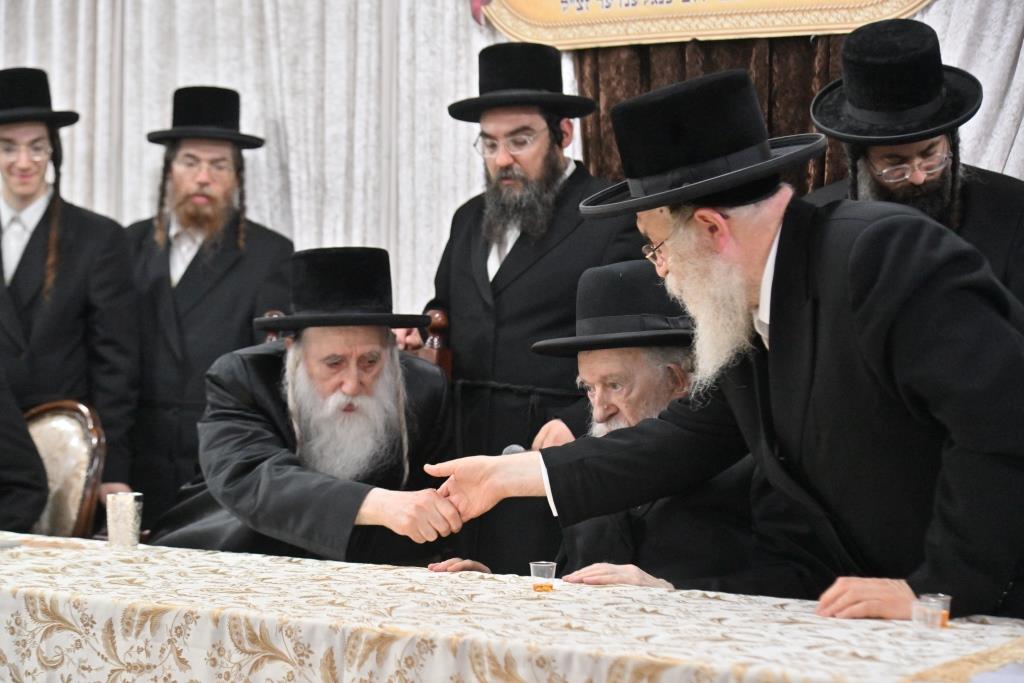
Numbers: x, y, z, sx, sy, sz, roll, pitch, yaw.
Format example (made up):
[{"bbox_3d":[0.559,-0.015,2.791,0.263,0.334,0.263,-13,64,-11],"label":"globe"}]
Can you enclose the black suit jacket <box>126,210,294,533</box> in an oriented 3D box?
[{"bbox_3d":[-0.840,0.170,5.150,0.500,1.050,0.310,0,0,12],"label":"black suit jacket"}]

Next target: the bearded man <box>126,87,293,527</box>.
[{"bbox_3d":[-0.840,0.230,5.150,0.520,1.850,0.340,0,0,12],"label":"bearded man"}]

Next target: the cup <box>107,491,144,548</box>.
[{"bbox_3d":[-0.768,0.355,3.720,0.071,0.105,0.071,0,0,0],"label":"cup"}]

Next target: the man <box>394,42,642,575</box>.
[{"bbox_3d":[0.040,0.235,4.300,0.580,1.840,0.430,0,0,34],"label":"man"}]

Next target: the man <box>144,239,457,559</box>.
[{"bbox_3d":[-0.410,0.490,3.680,0.600,1.320,0.750,0,0,7],"label":"man"}]

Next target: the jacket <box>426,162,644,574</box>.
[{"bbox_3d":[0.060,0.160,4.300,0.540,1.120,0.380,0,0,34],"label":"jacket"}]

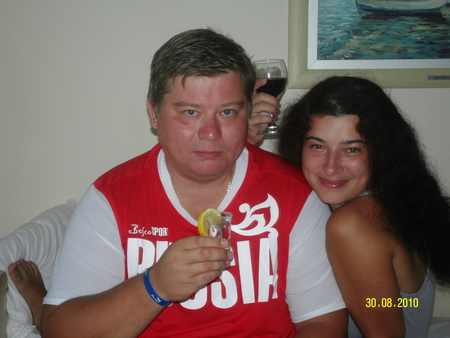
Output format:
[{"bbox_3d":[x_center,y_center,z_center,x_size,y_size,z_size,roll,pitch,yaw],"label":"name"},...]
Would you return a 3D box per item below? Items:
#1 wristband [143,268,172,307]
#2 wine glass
[{"bbox_3d":[-0.111,0.197,1.730,0.012,0.067,0.055,-34,-4,22],"label":"wristband"},{"bbox_3d":[0.091,-0.143,2.070,0.075,0.142,0.075,-4,12,0],"label":"wine glass"}]

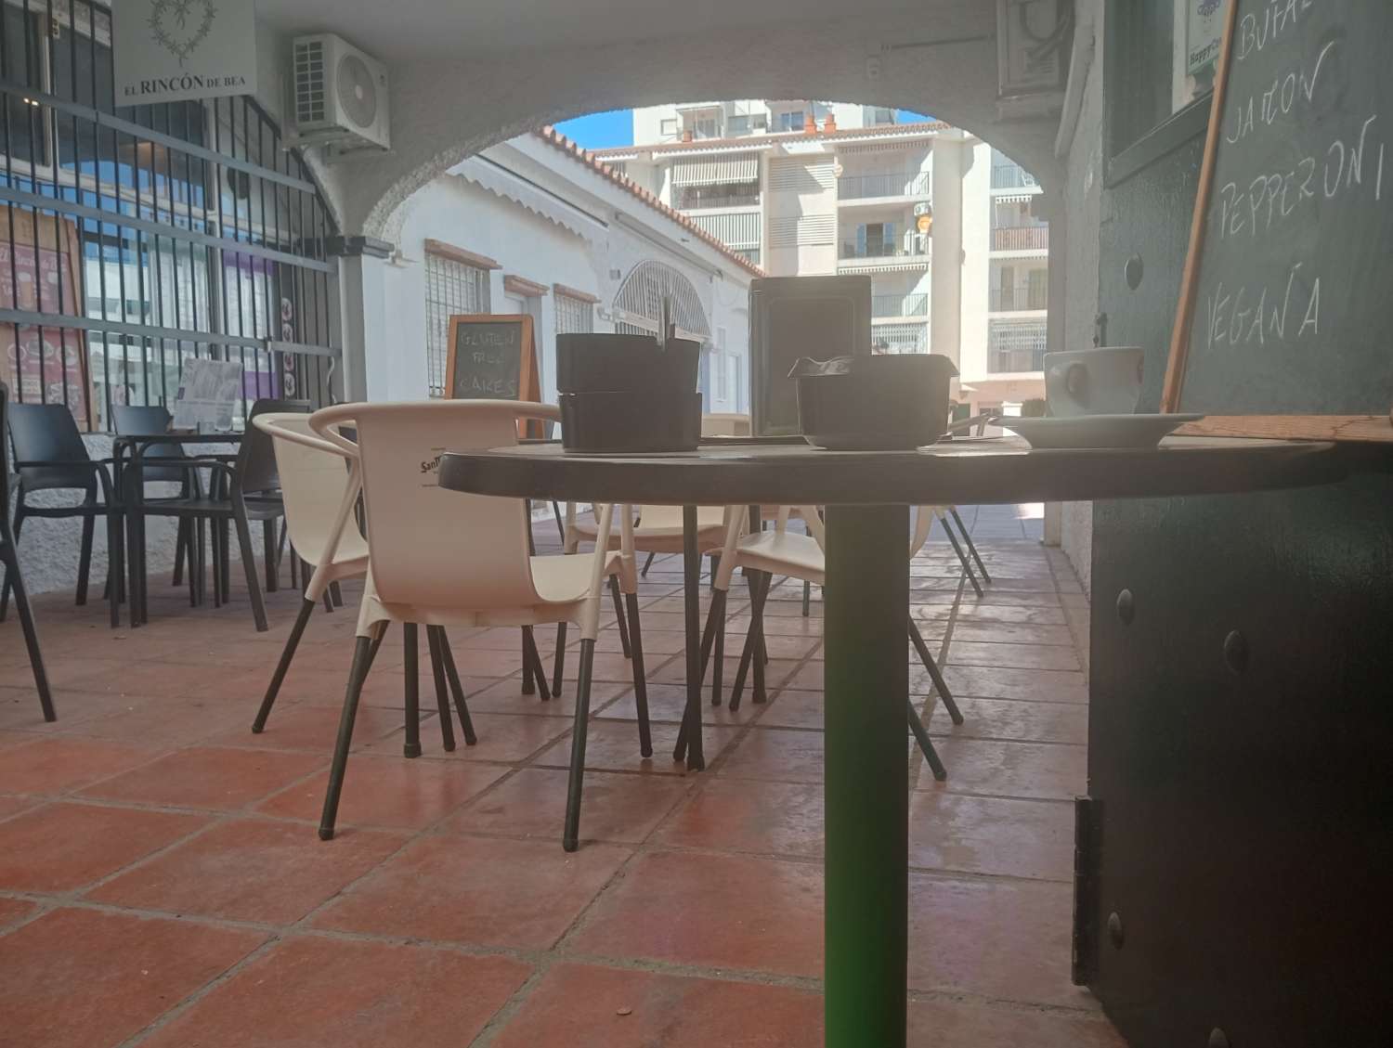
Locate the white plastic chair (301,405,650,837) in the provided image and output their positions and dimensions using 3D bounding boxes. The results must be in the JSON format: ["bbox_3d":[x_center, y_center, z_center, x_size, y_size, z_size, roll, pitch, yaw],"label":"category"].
[{"bbox_3d":[-0.396,0.153,2.218,0.560,0.775,0.600,0,5,10],"label":"white plastic chair"}]

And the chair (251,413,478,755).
[{"bbox_3d":[-0.757,0.104,2.889,0.600,0.775,0.560,0,5,14],"label":"chair"}]

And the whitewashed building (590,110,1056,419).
[{"bbox_3d":[8.090,-12.823,58.299,26.000,17.500,12.000,0,5,15],"label":"whitewashed building"}]

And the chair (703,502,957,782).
[{"bbox_3d":[0.311,0.114,2.583,0.600,0.775,0.560,1,5,17],"label":"chair"}]

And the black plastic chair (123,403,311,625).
[{"bbox_3d":[-1.847,-0.054,4.500,0.590,0.865,0.550,0,5,15],"label":"black plastic chair"}]

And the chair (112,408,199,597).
[{"bbox_3d":[-2.359,-0.106,5.244,0.590,0.865,0.550,1,5,18],"label":"chair"}]

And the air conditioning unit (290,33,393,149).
[{"bbox_3d":[-2.276,-2.765,7.293,0.285,0.550,0.640,0,5,16],"label":"air conditioning unit"}]

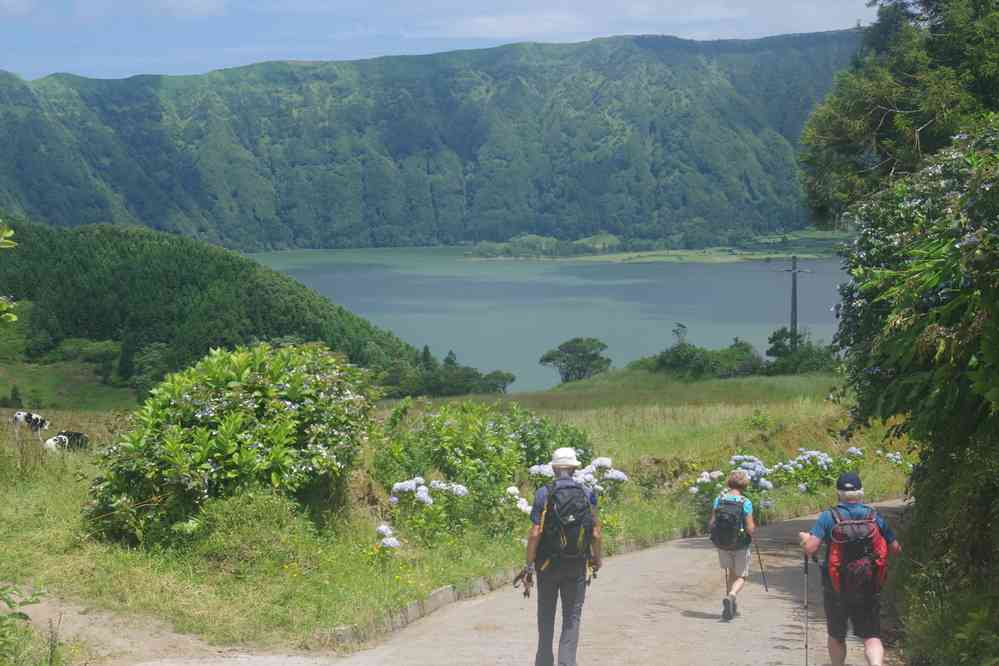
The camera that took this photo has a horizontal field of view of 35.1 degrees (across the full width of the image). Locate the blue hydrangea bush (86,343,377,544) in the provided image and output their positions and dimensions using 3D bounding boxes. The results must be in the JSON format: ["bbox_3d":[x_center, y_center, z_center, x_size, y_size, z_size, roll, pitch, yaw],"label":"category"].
[{"bbox_3d":[-3.474,1.419,20.500,3.700,2.500,3.200,0,5,0],"label":"blue hydrangea bush"}]

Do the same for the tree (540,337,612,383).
[{"bbox_3d":[6.086,2.094,125.000,5.600,3.700,5.000,0,5,0],"label":"tree"}]

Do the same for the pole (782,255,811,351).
[{"bbox_3d":[22.871,-1.736,122.000,2.150,8.700,0.450,0,5,0],"label":"pole"}]

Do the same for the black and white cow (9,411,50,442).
[{"bbox_3d":[-21.647,4.362,73.000,2.150,1.400,0.680,-4,6,-38],"label":"black and white cow"}]

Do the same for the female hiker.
[{"bbox_3d":[2.534,2.306,17.200,0.530,1.640,0.580,2,5,20],"label":"female hiker"}]

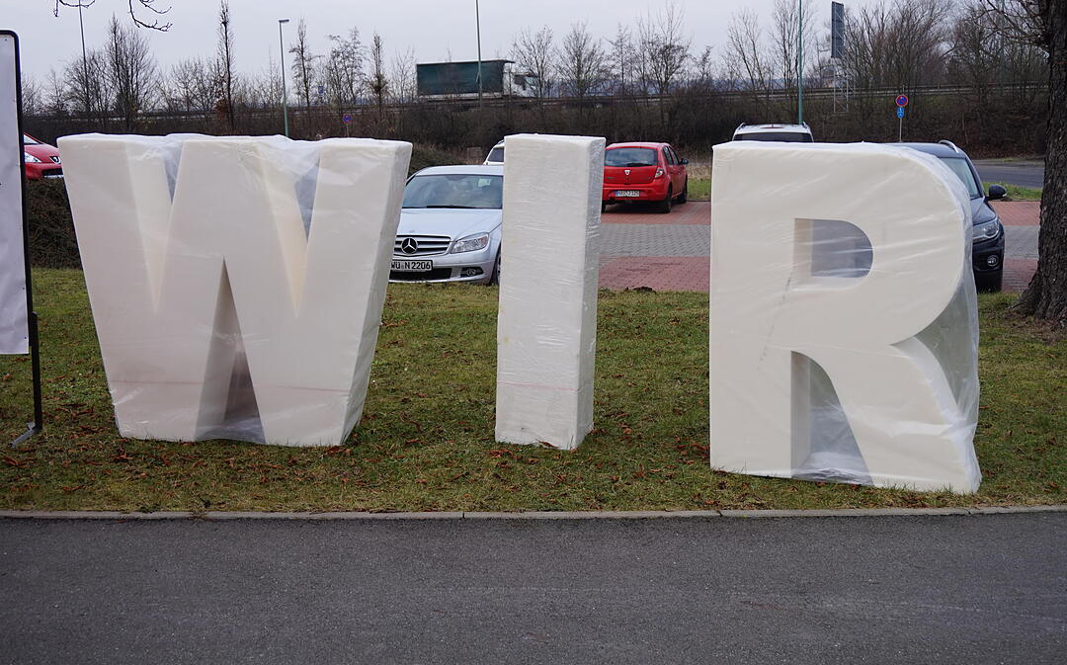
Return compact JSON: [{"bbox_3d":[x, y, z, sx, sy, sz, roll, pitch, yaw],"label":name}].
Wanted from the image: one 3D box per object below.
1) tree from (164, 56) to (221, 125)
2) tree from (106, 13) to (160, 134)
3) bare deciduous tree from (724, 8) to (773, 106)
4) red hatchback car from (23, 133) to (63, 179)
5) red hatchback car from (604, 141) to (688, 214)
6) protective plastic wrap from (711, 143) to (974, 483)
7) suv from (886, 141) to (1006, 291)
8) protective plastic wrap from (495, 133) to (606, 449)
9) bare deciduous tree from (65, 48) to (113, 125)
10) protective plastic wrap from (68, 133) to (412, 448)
[{"bbox_3d":[-24.048,-16.893,90.000,3.927,5.166,3.927,-1,10,0],"label":"tree"},{"bbox_3d":[-22.701,-14.575,72.000,2.925,6.925,2.925,-1,10,0],"label":"tree"},{"bbox_3d":[13.769,-17.617,82.000,2.961,6.614,2.961,-1,10,0],"label":"bare deciduous tree"},{"bbox_3d":[-9.497,-2.990,22.047,4.050,1.470,1.760,5,12,32],"label":"red hatchback car"},{"bbox_3d":[2.361,-3.469,27.814,1.780,1.530,4.030,1,10,13],"label":"red hatchback car"},{"bbox_3d":[1.837,-0.132,7.486,1.487,1.954,0.550,3,11,24],"label":"protective plastic wrap"},{"bbox_3d":[4.667,-1.526,15.838,1.830,1.690,4.430,1,10,13],"label":"suv"},{"bbox_3d":[0.110,-0.273,8.203,0.559,1.954,0.550,4,11,12],"label":"protective plastic wrap"},{"bbox_3d":[-28.015,-15.264,80.000,2.889,5.336,2.889,-1,10,0],"label":"bare deciduous tree"},{"bbox_3d":[-1.940,-0.289,8.463,2.215,1.954,0.550,2,11,7],"label":"protective plastic wrap"}]

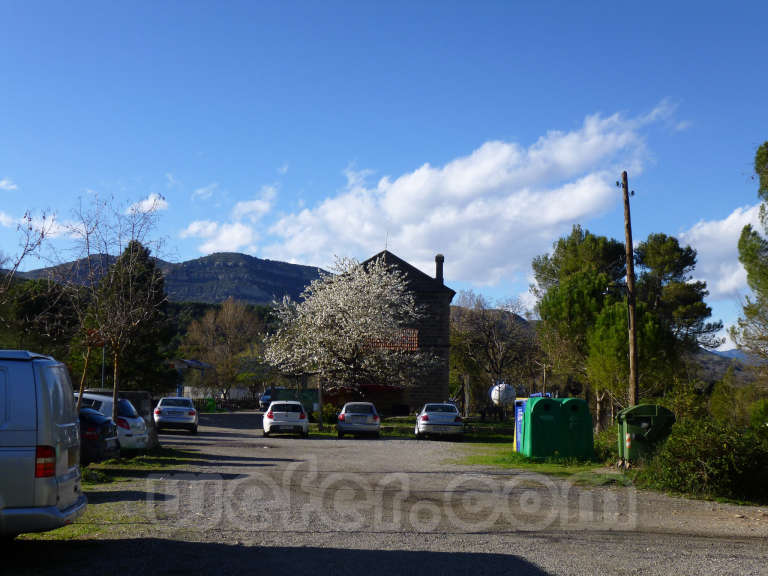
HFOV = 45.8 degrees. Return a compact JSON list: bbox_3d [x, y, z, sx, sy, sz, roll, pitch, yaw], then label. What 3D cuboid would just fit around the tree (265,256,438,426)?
[{"bbox_3d":[-1.679,2.730,47.000,8.900,8.800,8.300,0,-7,0],"label":"tree"}]

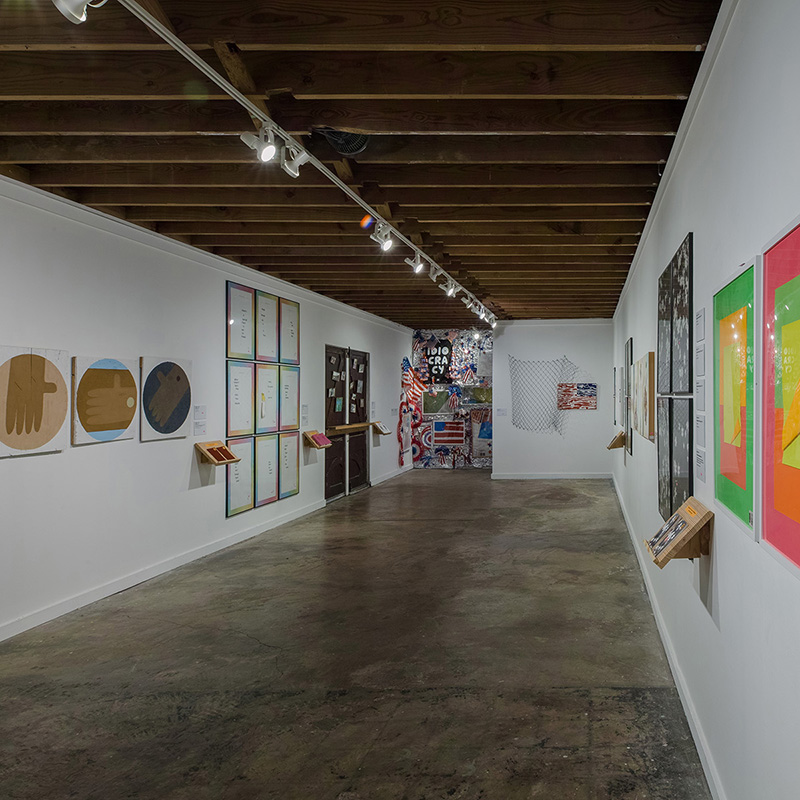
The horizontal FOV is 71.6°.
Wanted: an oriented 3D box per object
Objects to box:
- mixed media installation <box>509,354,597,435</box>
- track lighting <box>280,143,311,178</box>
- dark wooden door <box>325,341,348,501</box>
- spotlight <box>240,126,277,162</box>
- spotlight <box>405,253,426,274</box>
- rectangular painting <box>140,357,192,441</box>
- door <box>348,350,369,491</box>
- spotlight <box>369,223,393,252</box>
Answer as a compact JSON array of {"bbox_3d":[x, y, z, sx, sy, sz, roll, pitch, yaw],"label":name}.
[{"bbox_3d":[2.622,-0.086,9.568,1.483,1.397,0.080,0,0,0],"label":"mixed media installation"},{"bbox_3d":[-0.544,-1.235,2.860,0.165,0.165,0.115,-19,-6,18],"label":"track lighting"},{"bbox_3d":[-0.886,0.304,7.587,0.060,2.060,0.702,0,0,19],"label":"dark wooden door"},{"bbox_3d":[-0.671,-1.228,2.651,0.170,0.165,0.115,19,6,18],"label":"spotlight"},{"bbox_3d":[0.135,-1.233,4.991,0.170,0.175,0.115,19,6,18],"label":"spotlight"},{"bbox_3d":[-1.878,-0.010,4.479,0.035,0.642,0.554,0,0,19],"label":"rectangular painting"},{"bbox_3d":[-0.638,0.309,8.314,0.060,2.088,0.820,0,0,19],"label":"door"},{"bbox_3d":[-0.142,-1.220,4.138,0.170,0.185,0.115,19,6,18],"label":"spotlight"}]

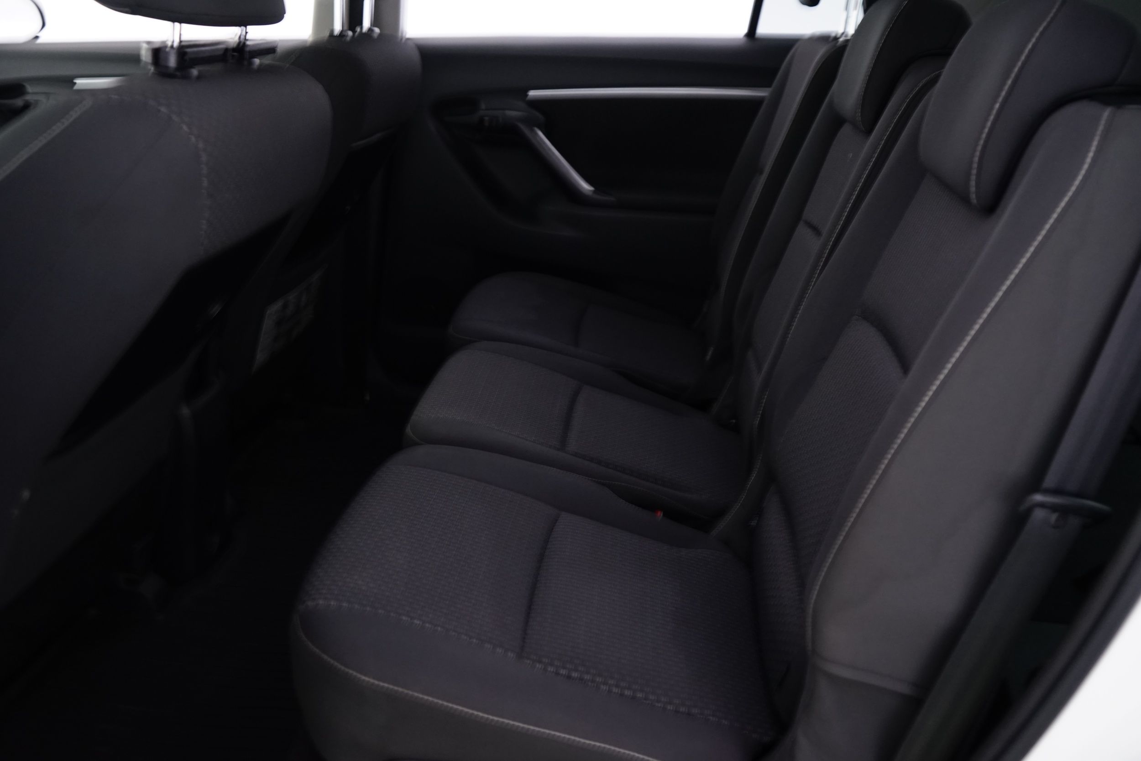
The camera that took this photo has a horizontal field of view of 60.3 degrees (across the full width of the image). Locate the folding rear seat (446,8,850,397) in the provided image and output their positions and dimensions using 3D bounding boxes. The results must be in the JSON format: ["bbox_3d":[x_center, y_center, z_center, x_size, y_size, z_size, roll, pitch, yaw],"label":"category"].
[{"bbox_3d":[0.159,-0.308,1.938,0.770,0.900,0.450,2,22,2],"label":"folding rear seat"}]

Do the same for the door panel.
[{"bbox_3d":[0.043,-0.374,2.220,0.950,0.770,0.140,2,22,2],"label":"door panel"}]

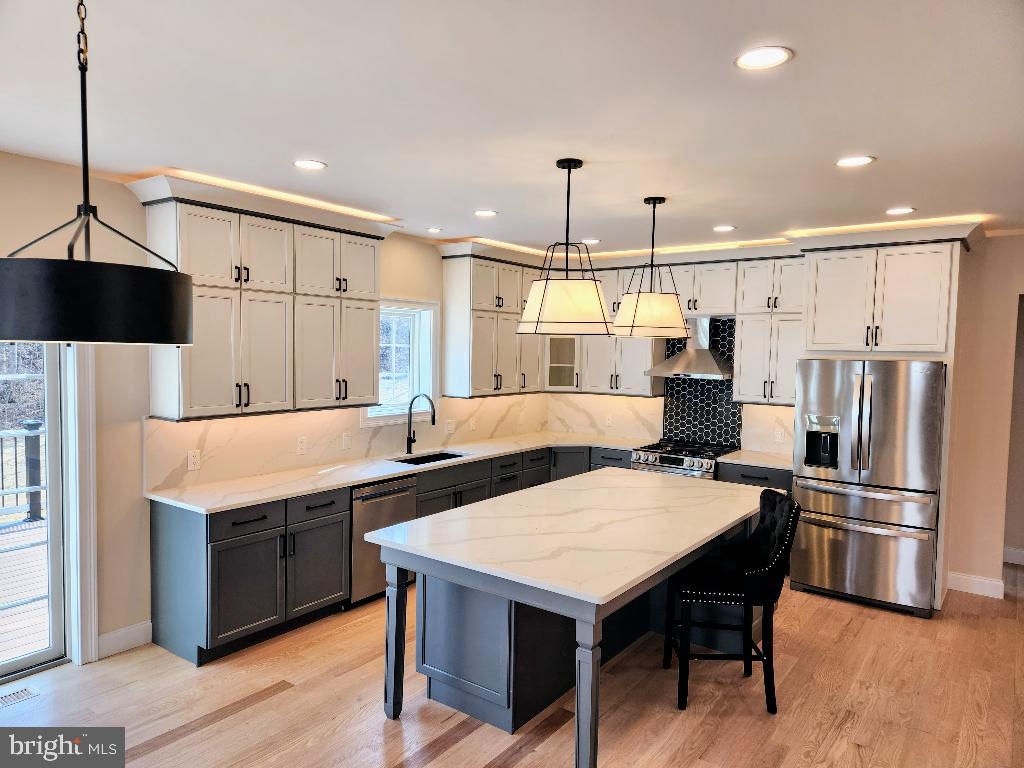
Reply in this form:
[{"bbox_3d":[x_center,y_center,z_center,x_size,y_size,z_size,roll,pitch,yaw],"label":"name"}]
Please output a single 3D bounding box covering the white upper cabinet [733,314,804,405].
[{"bbox_3d":[2.253,-0.212,5.815,0.598,0.760,0.335,3,4,35],"label":"white upper cabinet"}]

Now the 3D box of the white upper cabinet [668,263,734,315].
[{"bbox_3d":[1.755,-0.861,6.318,0.777,0.453,0.333,3,4,36],"label":"white upper cabinet"}]

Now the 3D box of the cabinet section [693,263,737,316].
[{"bbox_3d":[1.866,-0.838,6.066,0.379,0.450,0.335,3,4,35],"label":"cabinet section"}]

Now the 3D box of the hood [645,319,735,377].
[{"bbox_3d":[1.670,-0.335,6.220,0.763,0.557,0.520,3,4,36],"label":"hood"}]

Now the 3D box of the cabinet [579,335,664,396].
[{"bbox_3d":[1.093,-0.277,6.643,0.749,0.760,0.335,3,4,35],"label":"cabinet"}]

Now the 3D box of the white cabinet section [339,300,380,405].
[{"bbox_3d":[-1.231,-0.235,5.034,0.333,0.764,0.367,3,4,36],"label":"white cabinet section"}]

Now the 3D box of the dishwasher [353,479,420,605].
[{"bbox_3d":[-1.119,1.078,4.936,0.620,0.830,0.608,3,4,36],"label":"dishwasher"}]

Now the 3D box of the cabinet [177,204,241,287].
[{"bbox_3d":[-1.897,-0.806,4.083,0.333,0.453,0.385,3,4,36],"label":"cabinet"}]

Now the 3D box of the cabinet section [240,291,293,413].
[{"bbox_3d":[-1.655,-0.201,4.364,0.330,0.760,0.384,3,4,35],"label":"cabinet section"}]

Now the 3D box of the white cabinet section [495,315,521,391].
[{"bbox_3d":[-0.154,-0.289,6.462,0.330,0.760,0.378,3,4,35],"label":"white cabinet section"}]

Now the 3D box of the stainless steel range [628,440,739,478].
[{"bbox_3d":[1.560,1.036,6.133,0.760,0.930,0.690,3,4,35],"label":"stainless steel range"}]

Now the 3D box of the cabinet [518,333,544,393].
[{"bbox_3d":[0.076,-0.298,6.751,0.323,0.765,0.385,3,4,36],"label":"cabinet"}]

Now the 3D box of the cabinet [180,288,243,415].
[{"bbox_3d":[-1.888,-0.191,4.080,0.323,0.765,0.384,3,4,36],"label":"cabinet"}]

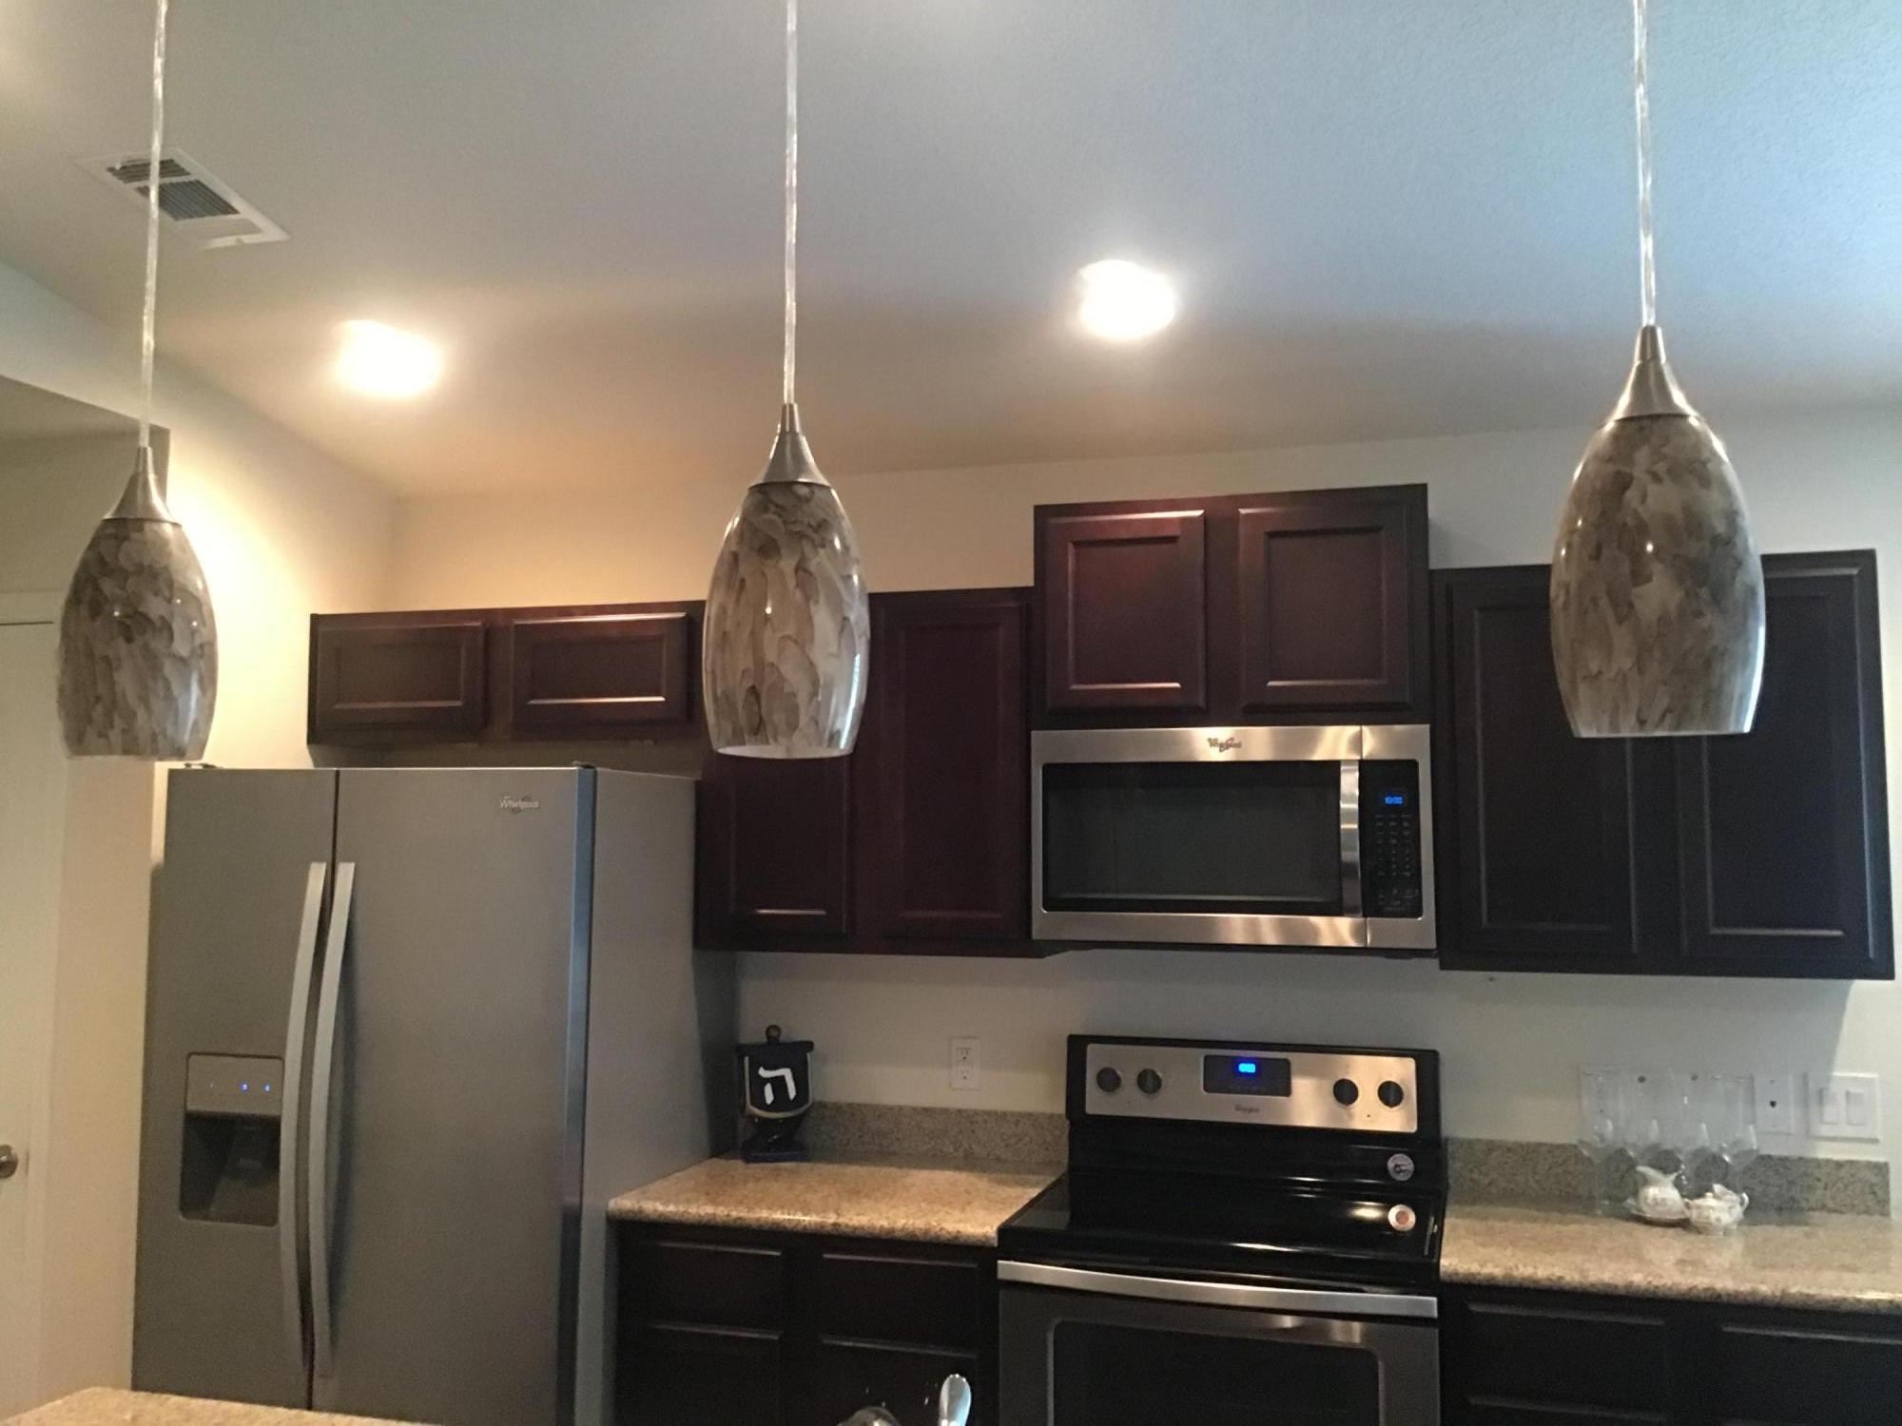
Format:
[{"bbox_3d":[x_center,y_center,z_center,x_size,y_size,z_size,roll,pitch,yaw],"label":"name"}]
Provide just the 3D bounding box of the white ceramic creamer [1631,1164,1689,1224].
[{"bbox_3d":[1.318,0.890,3.175,0.097,0.099,0.080,-1,-4,18],"label":"white ceramic creamer"}]

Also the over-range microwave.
[{"bbox_3d":[0.583,0.253,3.432,0.759,0.421,0.408,-1,-4,17],"label":"over-range microwave"}]

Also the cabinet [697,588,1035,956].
[{"bbox_3d":[-0.141,0.134,3.677,0.747,0.749,0.326,-1,-4,18],"label":"cabinet"}]

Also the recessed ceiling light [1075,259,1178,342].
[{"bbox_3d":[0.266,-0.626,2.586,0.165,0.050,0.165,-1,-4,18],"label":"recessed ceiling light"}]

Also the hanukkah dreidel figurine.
[{"bbox_3d":[-0.387,0.833,3.758,0.155,0.290,0.135,1,-4,-11],"label":"hanukkah dreidel figurine"}]

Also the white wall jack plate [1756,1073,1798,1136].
[{"bbox_3d":[1.581,0.750,3.268,0.071,0.115,0.008,-1,-6,16],"label":"white wall jack plate"}]

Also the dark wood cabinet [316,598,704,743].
[{"bbox_3d":[-0.982,-0.077,3.983,1.000,0.303,0.328,-1,-4,17],"label":"dark wood cabinet"}]

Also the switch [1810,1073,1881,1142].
[{"bbox_3d":[1.707,0.754,3.252,0.123,0.123,0.016,-1,-4,17],"label":"switch"}]

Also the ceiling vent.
[{"bbox_3d":[-1.302,-0.868,2.907,0.202,0.020,0.290,-1,-15,17],"label":"ceiling vent"}]

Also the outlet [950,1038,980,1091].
[{"bbox_3d":[0.029,0.774,3.751,0.068,0.116,0.008,-1,-4,18],"label":"outlet"}]

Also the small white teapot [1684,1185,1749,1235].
[{"bbox_3d":[1.386,0.896,3.089,0.107,0.081,0.078,0,-4,0],"label":"small white teapot"}]

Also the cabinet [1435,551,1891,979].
[{"bbox_3d":[1.324,0.107,3.255,0.766,0.756,0.328,-1,-4,17],"label":"cabinet"}]

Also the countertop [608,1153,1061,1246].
[{"bbox_3d":[-0.191,0.973,3.473,0.782,0.037,0.639,-1,-4,18],"label":"countertop"}]

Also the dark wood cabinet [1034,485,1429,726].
[{"bbox_3d":[0.582,-0.185,3.470,0.768,0.466,0.326,-1,-4,18],"label":"dark wood cabinet"}]

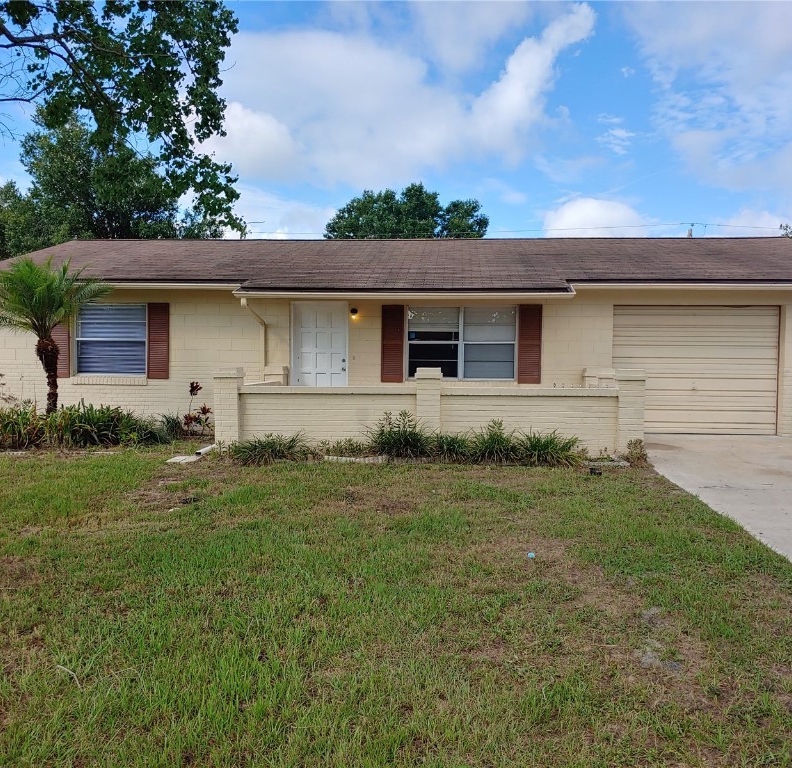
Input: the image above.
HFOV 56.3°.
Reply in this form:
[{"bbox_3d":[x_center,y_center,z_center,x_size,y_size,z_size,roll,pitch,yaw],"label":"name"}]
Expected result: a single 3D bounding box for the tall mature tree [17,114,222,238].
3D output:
[{"bbox_3d":[-10.618,-5.166,28.500,8.200,10.700,8.000,1,2,5],"label":"tall mature tree"}]

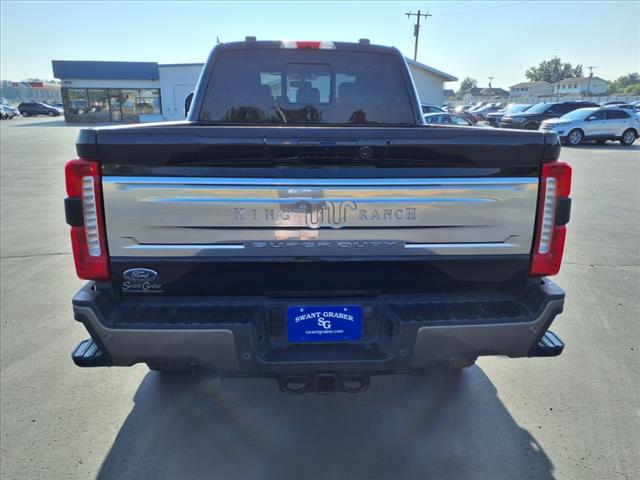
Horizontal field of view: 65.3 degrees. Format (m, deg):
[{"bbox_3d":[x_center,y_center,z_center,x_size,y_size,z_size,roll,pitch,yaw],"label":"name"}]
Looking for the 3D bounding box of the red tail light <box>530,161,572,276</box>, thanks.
[{"bbox_3d":[0.959,-0.093,2.137,0.145,0.485,0.140,0,15,-3],"label":"red tail light"}]

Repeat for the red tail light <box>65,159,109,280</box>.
[{"bbox_3d":[-0.922,-0.085,2.035,0.145,0.485,0.140,0,15,-3],"label":"red tail light"}]

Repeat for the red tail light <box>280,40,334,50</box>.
[{"bbox_3d":[-0.090,-1.581,4.061,0.440,0.060,0.080,0,15,-3],"label":"red tail light"}]

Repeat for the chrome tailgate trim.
[{"bbox_3d":[0.021,-0.094,2.028,1.735,0.325,0.045,0,15,-3],"label":"chrome tailgate trim"}]

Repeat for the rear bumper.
[{"bbox_3d":[0.023,0.340,2.034,2.010,0.300,0.340,0,15,-3],"label":"rear bumper"}]

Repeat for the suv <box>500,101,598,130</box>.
[{"bbox_3d":[13.034,-6.704,28.189,5.030,1.800,2.000,0,15,-3],"label":"suv"}]

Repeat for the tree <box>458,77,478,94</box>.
[{"bbox_3d":[34.368,-33.790,117.160,5.600,8.500,5.600,1,15,0],"label":"tree"}]

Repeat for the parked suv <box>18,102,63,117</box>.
[{"bbox_3d":[-33.312,-15.550,60.112,4.750,1.680,1.870,-3,15,-14],"label":"parked suv"}]

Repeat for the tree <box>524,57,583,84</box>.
[{"bbox_3d":[50.609,-33.659,109.907,13.500,12.300,12.500,1,15,0],"label":"tree"}]

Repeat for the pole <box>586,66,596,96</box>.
[{"bbox_3d":[43.710,-23.944,81.466,1.700,7.970,0.400,1,15,0],"label":"pole"}]

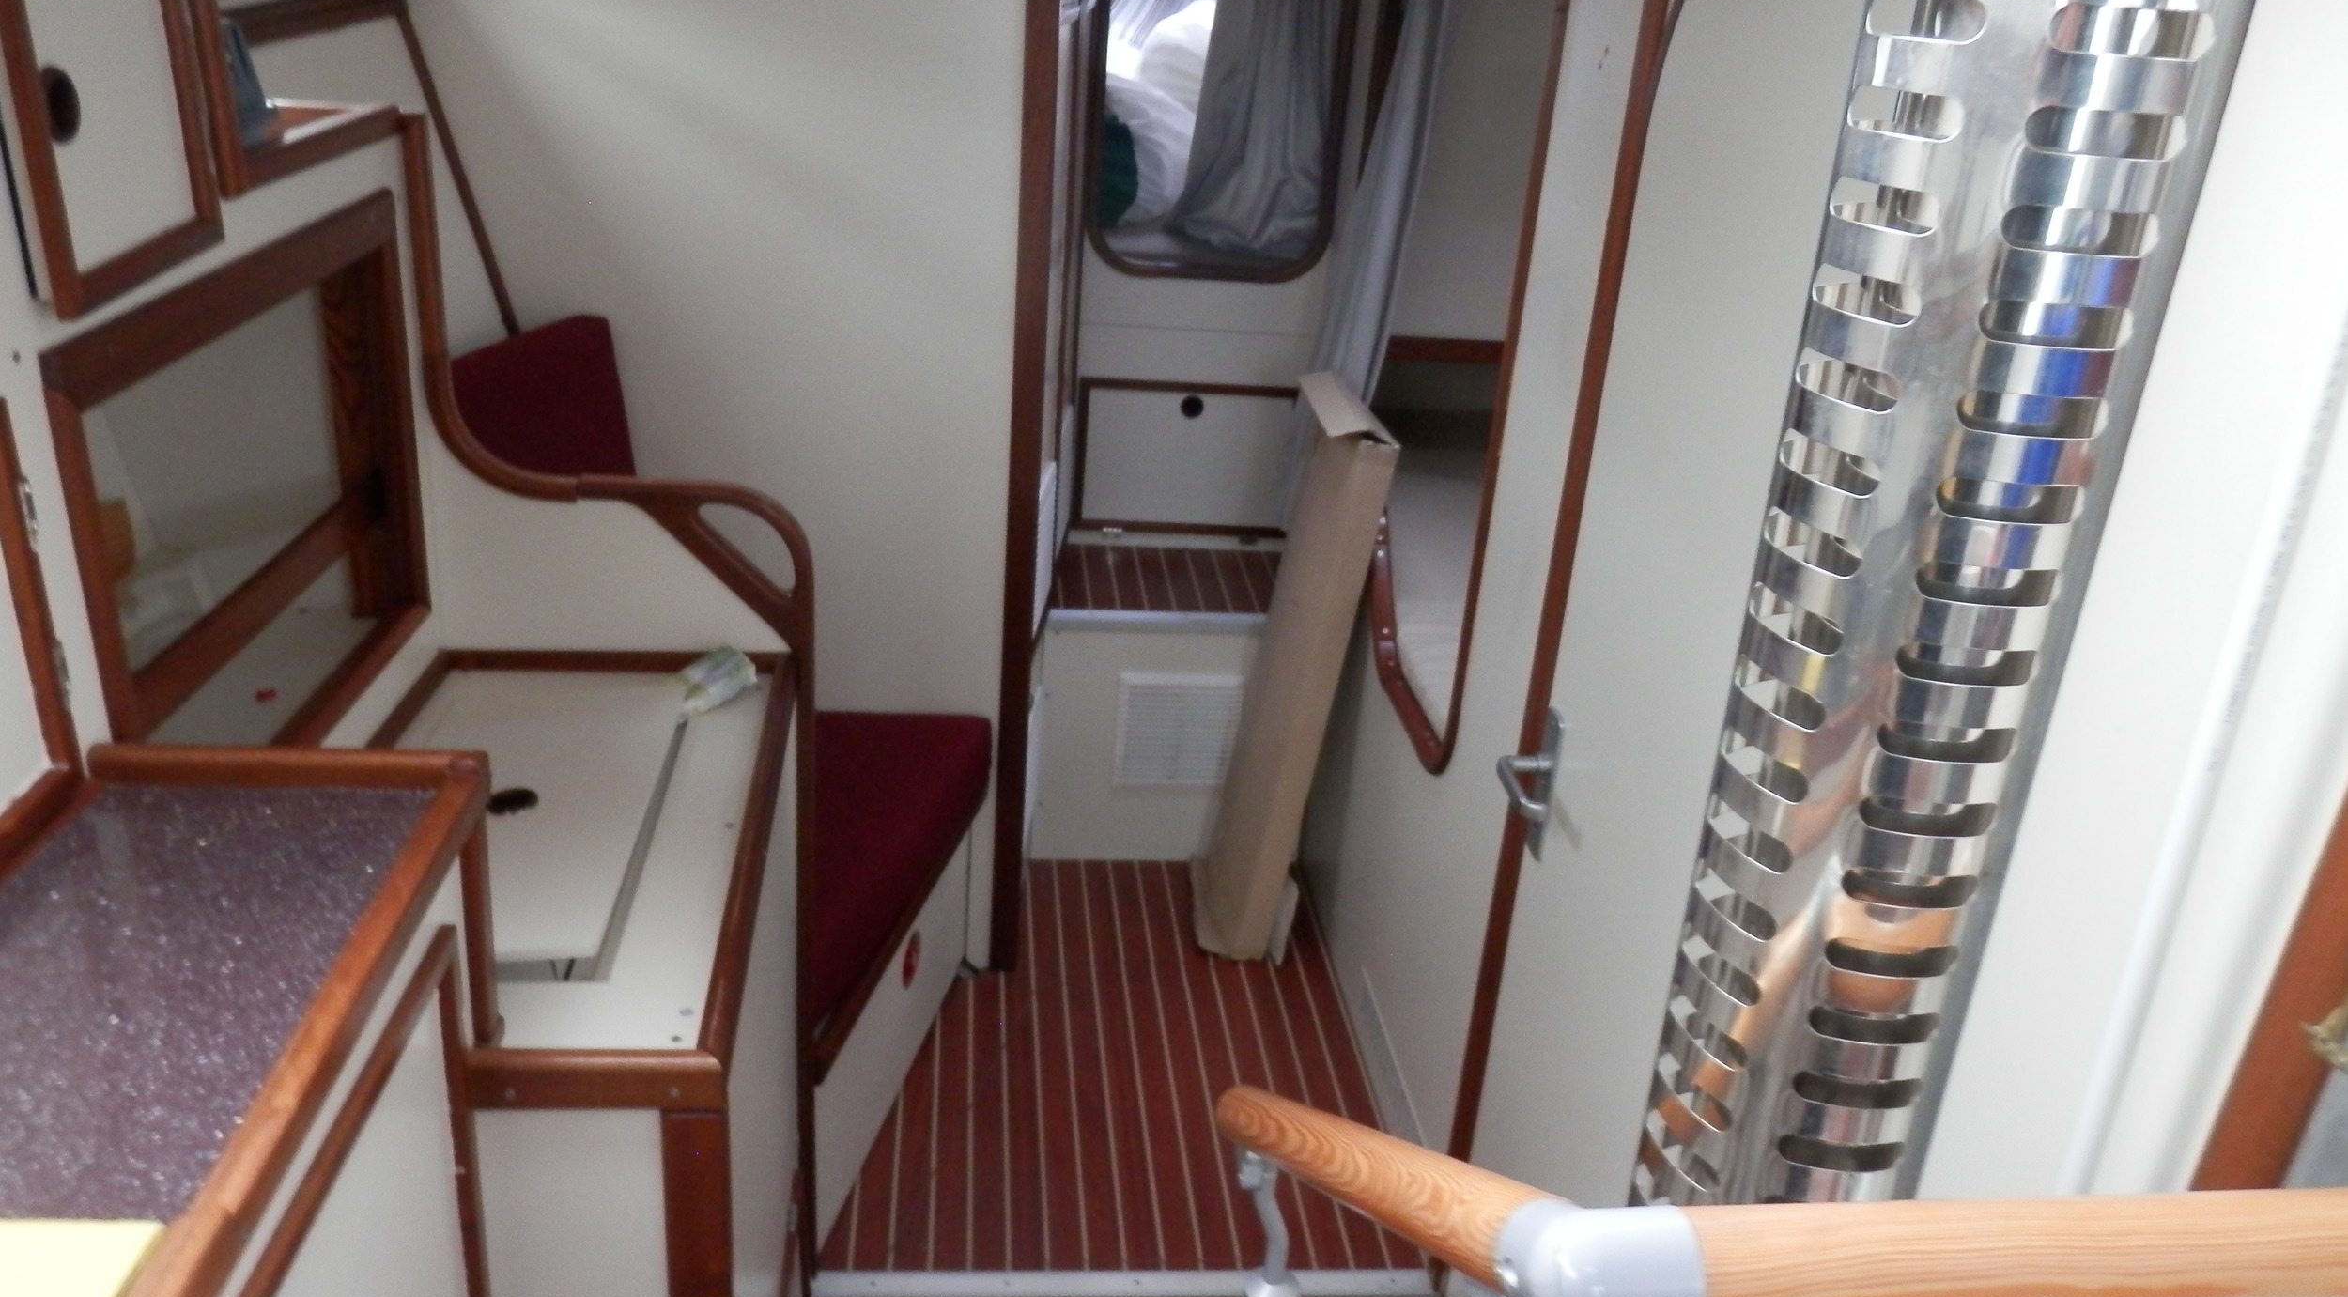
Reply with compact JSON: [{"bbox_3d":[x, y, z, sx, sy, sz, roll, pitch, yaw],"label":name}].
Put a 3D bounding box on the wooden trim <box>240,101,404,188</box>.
[{"bbox_3d":[-0.732,-0.439,1.463,0.021,0.026,0.364,2,22,-7],"label":"wooden trim"}]

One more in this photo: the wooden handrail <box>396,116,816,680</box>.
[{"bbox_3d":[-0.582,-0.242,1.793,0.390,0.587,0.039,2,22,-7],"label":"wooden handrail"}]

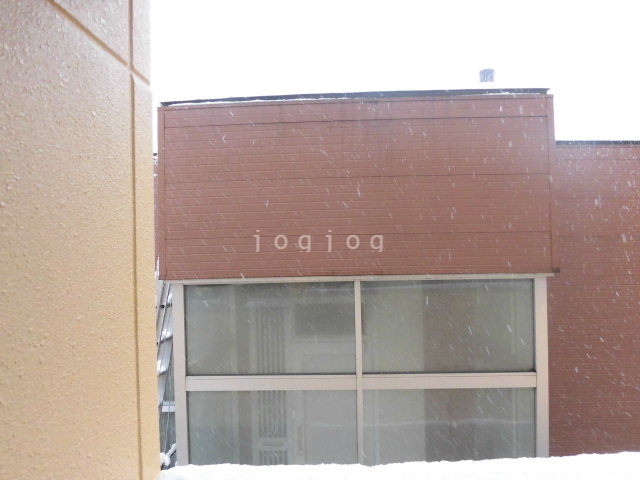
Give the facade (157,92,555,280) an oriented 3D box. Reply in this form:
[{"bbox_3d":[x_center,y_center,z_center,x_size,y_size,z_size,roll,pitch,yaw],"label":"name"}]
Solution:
[{"bbox_3d":[0.313,-0.429,3.800,3.250,1.480,0.300,-1,-1,2],"label":"facade"}]

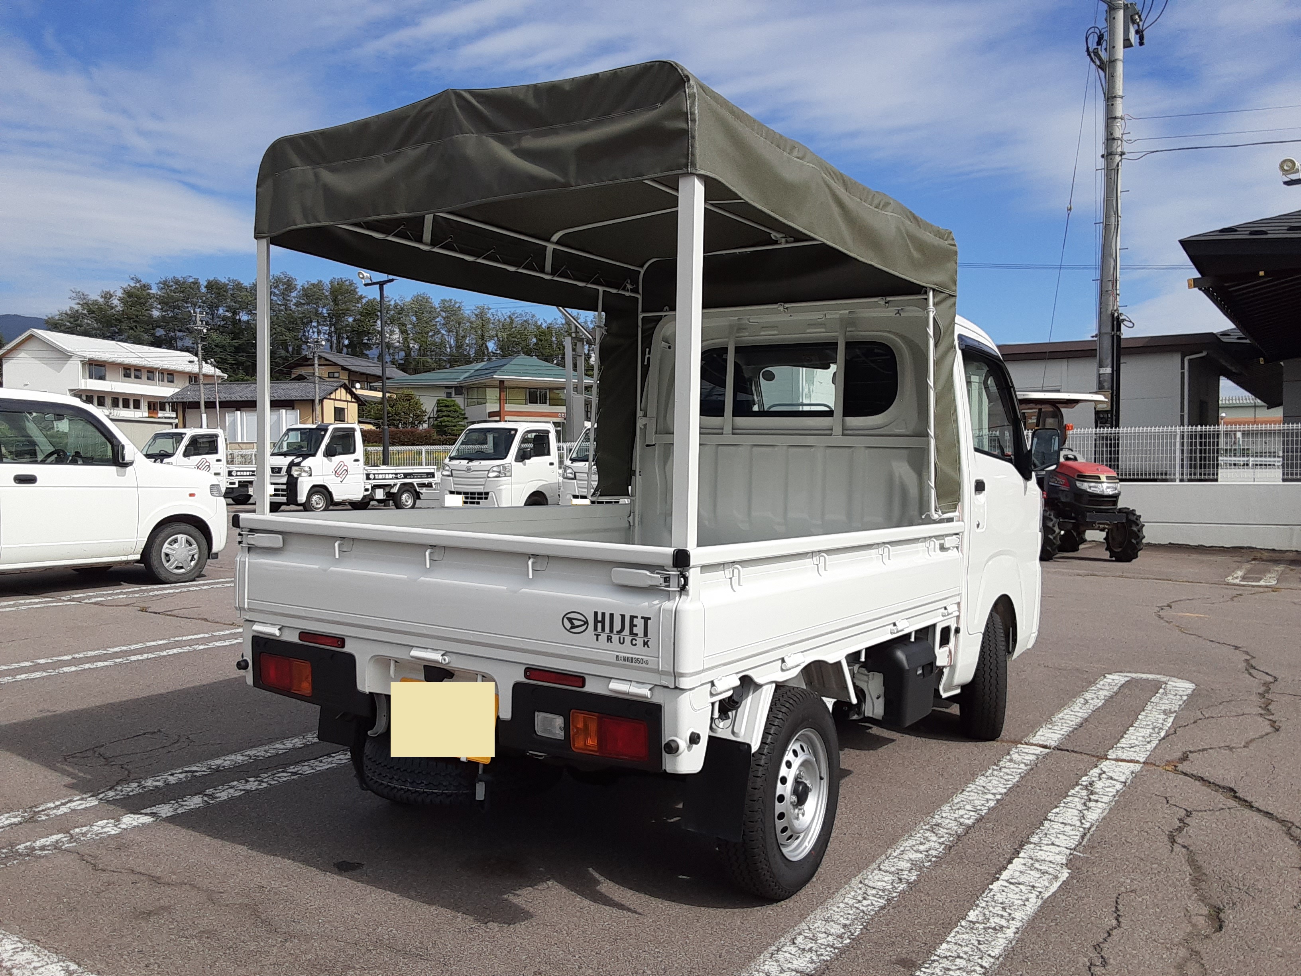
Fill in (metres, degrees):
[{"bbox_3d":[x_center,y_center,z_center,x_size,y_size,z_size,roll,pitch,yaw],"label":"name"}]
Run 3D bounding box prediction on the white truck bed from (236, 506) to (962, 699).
[{"bbox_3d":[-0.016,0.256,3.288,1.475,0.312,1.970,2,1,33],"label":"white truck bed"}]

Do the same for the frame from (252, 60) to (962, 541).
[{"bbox_3d":[0.003,-0.393,3.254,1.460,1.150,1.920,2,1,33],"label":"frame"}]

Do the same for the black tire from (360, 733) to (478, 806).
[{"bbox_3d":[-0.522,0.750,2.835,0.535,0.145,0.535,2,1,33],"label":"black tire"}]

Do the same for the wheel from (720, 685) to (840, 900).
[{"bbox_3d":[0.340,0.793,2.669,0.150,0.530,0.530,2,1,33],"label":"wheel"}]

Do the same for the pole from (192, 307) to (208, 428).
[{"bbox_3d":[-30.990,-7.572,70.000,1.150,9.800,0.600,-2,1,0],"label":"pole"}]

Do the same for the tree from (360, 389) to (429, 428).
[{"bbox_3d":[-16.100,-4.400,64.000,4.200,3.600,4.000,0,1,0],"label":"tree"}]

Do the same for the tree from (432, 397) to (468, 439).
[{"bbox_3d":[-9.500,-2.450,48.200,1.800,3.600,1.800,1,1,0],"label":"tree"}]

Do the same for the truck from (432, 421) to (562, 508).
[{"bbox_3d":[-2.060,-0.250,18.000,1.475,1.780,3.395,1,2,32],"label":"truck"}]

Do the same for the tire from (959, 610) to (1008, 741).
[{"bbox_3d":[1.397,0.800,4.265,0.148,0.535,0.535,2,1,15],"label":"tire"}]

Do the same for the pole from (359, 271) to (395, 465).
[{"bbox_3d":[-6.220,-2.200,23.400,1.000,5.400,0.350,2,2,33],"label":"pole"}]

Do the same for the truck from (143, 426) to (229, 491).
[{"bbox_3d":[-9.400,-0.410,22.100,1.475,1.770,3.395,1,2,33],"label":"truck"}]

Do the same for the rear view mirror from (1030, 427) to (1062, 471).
[{"bbox_3d":[1.674,-0.163,4.295,0.135,0.187,0.080,2,1,41],"label":"rear view mirror"}]

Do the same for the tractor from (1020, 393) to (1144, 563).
[{"bbox_3d":[5.700,-0.185,14.450,1.400,2.300,2.900,0,1,-2],"label":"tractor"}]

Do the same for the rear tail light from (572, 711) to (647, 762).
[{"bbox_3d":[-0.081,0.531,2.179,0.205,0.090,0.050,2,1,33],"label":"rear tail light"}]

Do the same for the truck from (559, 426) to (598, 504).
[{"bbox_3d":[-0.080,-0.165,17.900,1.475,1.780,3.395,1,2,28],"label":"truck"}]

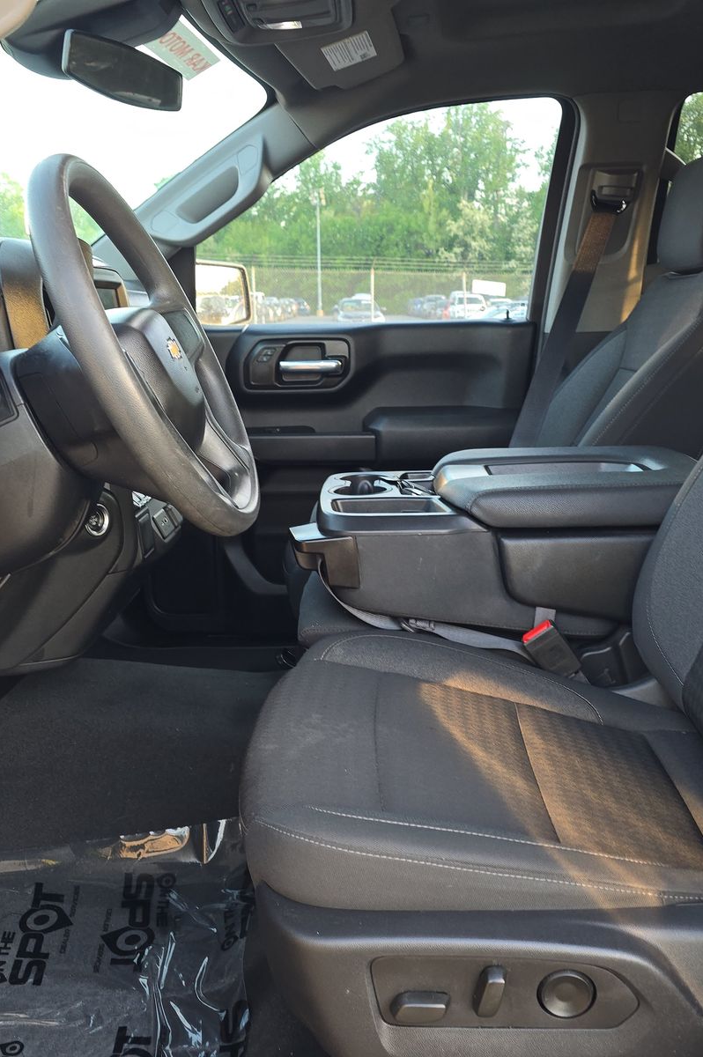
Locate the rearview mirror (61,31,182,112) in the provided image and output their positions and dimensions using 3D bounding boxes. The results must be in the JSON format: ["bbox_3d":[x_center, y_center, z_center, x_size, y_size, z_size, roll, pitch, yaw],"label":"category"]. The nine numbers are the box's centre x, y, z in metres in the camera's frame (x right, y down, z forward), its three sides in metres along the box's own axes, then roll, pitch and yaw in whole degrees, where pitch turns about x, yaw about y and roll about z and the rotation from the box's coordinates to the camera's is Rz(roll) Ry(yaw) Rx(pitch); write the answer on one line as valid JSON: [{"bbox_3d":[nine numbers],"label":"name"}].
[{"bbox_3d":[-0.308,-0.605,1.243,0.040,0.068,0.240,12,18,24],"label":"rearview mirror"}]

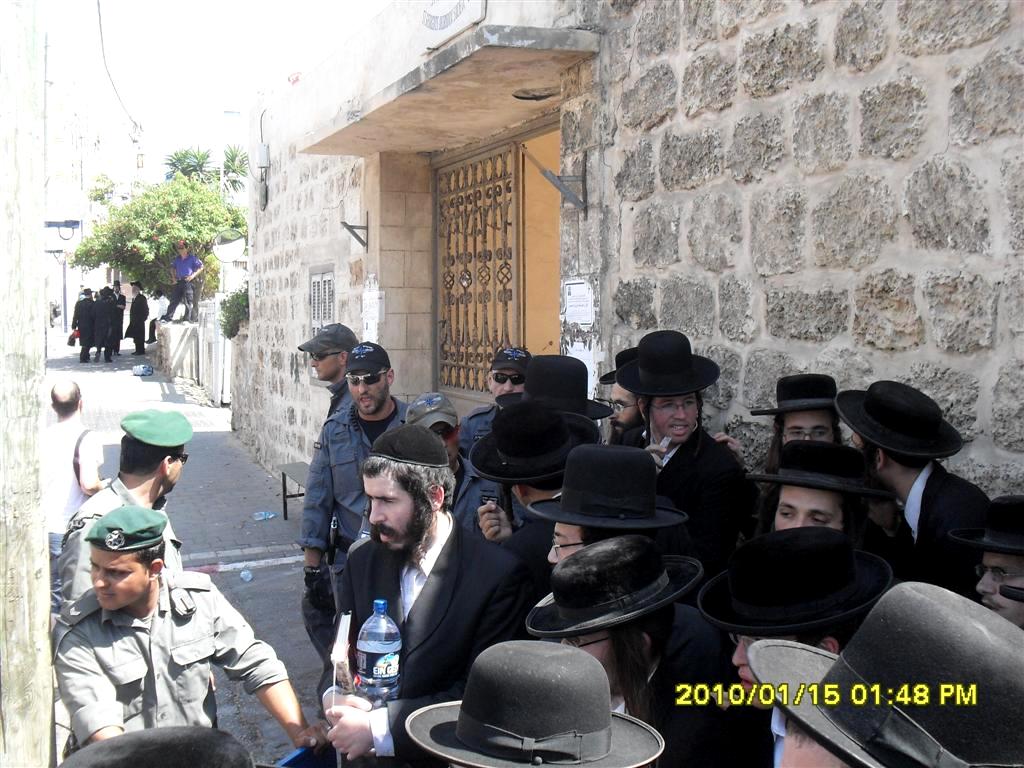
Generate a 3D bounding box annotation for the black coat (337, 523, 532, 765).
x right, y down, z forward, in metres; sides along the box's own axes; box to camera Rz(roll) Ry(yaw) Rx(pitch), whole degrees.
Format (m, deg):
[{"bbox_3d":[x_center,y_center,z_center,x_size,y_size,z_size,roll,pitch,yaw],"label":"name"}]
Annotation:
[{"bbox_3d":[-0.176,0.730,2.557,0.520,0.860,0.360,5,7,41],"label":"black coat"}]

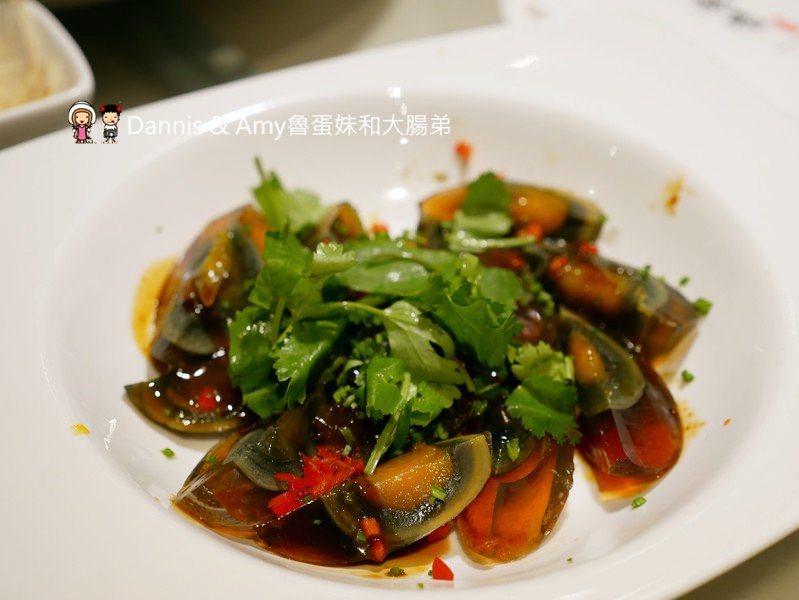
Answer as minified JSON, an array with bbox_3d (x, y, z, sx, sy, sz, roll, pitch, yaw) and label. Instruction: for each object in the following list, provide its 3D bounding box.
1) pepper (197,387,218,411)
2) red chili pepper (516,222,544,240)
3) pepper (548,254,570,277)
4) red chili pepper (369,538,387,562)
[{"bbox_3d":[-0.062,0.032,0.386,0.007,0.006,0.006,0,42,0],"label":"pepper"},{"bbox_3d":[0.048,-0.025,0.444,0.009,0.006,0.006,0,42,0],"label":"red chili pepper"},{"bbox_3d":[0.056,-0.012,0.423,0.007,0.006,0.007,0,42,0],"label":"pepper"},{"bbox_3d":[-0.006,0.073,0.349,0.005,0.006,0.006,0,42,0],"label":"red chili pepper"}]

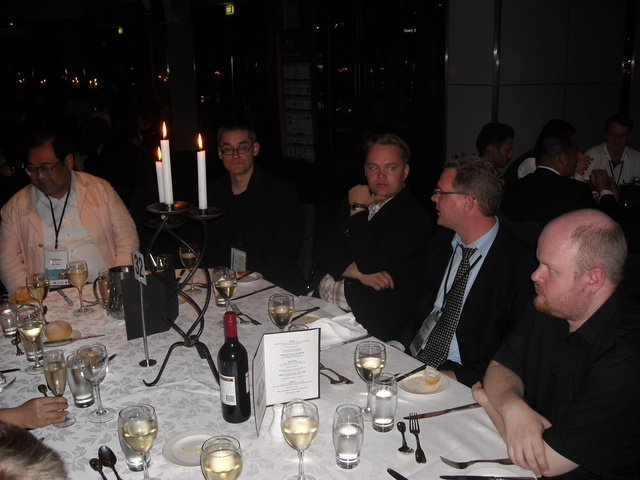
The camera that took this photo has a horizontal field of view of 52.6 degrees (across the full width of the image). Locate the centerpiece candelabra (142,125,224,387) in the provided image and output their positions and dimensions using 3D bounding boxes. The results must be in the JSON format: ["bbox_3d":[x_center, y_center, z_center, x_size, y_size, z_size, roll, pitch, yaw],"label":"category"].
[{"bbox_3d":[-0.378,0.048,1.835,0.255,0.745,0.255,0,16,0],"label":"centerpiece candelabra"}]

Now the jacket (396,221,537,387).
[{"bbox_3d":[0.489,0.236,2.210,0.410,0.640,0.520,-11,19,-31],"label":"jacket"}]

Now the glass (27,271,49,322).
[{"bbox_3d":[-0.976,0.213,2.269,0.078,0.187,0.078,-1,14,0],"label":"glass"}]

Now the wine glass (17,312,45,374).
[{"bbox_3d":[-0.868,0.307,1.950,0.080,0.190,0.080,0,16,0],"label":"wine glass"}]

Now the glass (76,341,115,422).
[{"bbox_3d":[-0.582,0.378,1.700,0.079,0.190,0.079,0,16,0],"label":"glass"}]

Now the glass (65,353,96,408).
[{"bbox_3d":[-0.626,0.373,1.710,0.067,0.136,0.067,-1,14,0],"label":"glass"}]

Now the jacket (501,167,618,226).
[{"bbox_3d":[1.235,-0.075,3.461,0.560,0.660,0.450,6,15,26],"label":"jacket"}]

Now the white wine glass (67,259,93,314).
[{"bbox_3d":[-0.888,0.179,2.404,0.078,0.187,0.078,-1,14,0],"label":"white wine glass"}]

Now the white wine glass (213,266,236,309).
[{"bbox_3d":[-0.332,0.197,2.303,0.078,0.187,0.078,-1,14,0],"label":"white wine glass"}]

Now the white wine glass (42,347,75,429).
[{"bbox_3d":[-0.647,0.369,1.615,0.057,0.188,0.057,-1,14,0],"label":"white wine glass"}]

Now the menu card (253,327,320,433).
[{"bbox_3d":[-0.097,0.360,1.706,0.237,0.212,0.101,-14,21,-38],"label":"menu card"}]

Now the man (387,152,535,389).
[{"bbox_3d":[0.401,0.407,2.083,0.800,1.345,0.580,-12,18,-39],"label":"man"}]

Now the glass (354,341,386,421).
[{"bbox_3d":[0.130,0.373,1.693,0.081,0.191,0.081,0,16,0],"label":"glass"}]

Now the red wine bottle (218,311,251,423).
[{"bbox_3d":[-0.216,0.324,1.679,0.076,0.298,0.076,0,16,0],"label":"red wine bottle"}]

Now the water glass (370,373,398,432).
[{"bbox_3d":[0.163,0.415,1.643,0.071,0.137,0.071,0,16,0],"label":"water glass"}]

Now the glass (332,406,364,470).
[{"bbox_3d":[0.064,0.434,1.425,0.067,0.136,0.067,-1,14,0],"label":"glass"}]

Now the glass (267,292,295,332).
[{"bbox_3d":[-0.116,0.265,2.016,0.078,0.187,0.078,-1,14,0],"label":"glass"}]

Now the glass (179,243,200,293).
[{"bbox_3d":[-0.515,0.117,2.594,0.080,0.190,0.080,0,16,0],"label":"glass"}]

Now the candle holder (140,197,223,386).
[{"bbox_3d":[-0.377,0.148,1.865,0.255,0.535,0.255,0,16,0],"label":"candle holder"}]

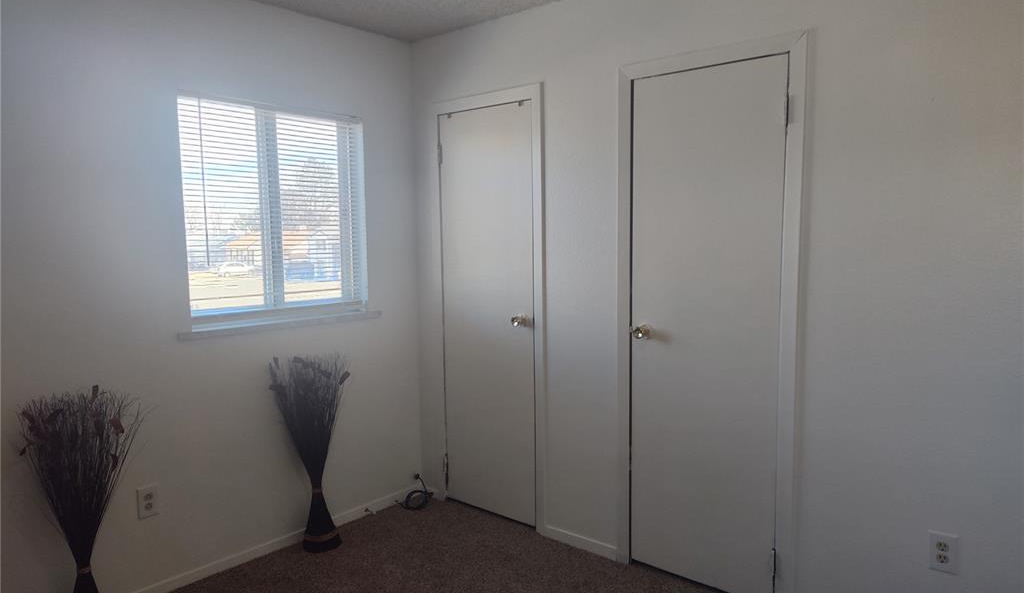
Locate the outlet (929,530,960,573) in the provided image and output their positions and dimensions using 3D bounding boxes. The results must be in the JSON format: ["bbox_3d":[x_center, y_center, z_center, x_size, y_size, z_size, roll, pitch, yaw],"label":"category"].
[{"bbox_3d":[1.367,0.813,2.151,0.075,0.120,0.008,4,7,40],"label":"outlet"}]

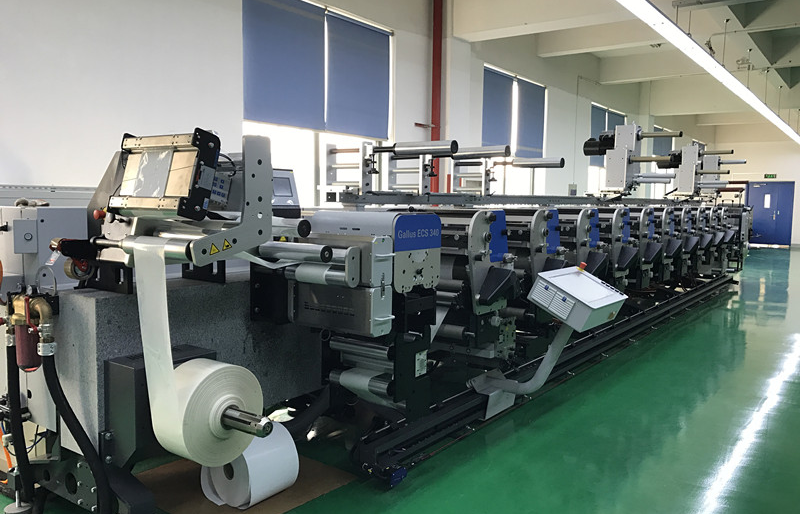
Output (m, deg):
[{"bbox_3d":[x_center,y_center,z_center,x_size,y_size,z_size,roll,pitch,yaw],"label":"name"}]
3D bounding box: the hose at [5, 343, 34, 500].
[{"bbox_3d":[-1.445,0.633,2.461,0.090,0.600,0.070,-2,6,-31],"label":"hose"}]

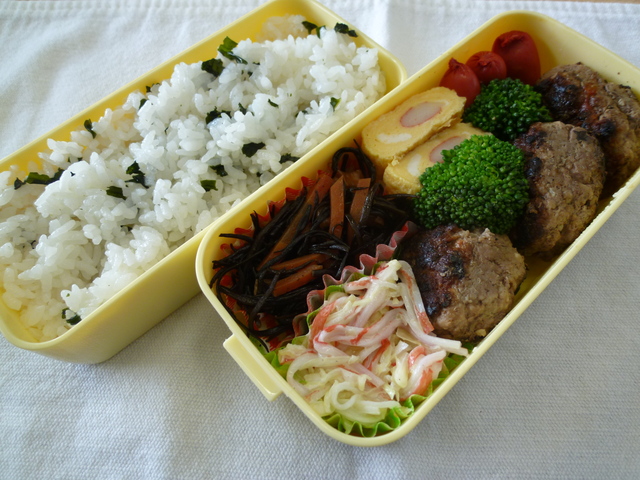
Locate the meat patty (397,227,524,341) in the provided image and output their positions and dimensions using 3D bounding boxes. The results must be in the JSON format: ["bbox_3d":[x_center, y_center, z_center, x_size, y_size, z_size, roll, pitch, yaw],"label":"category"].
[{"bbox_3d":[0.054,0.016,0.168,0.026,0.045,0.046,22,78,-30],"label":"meat patty"}]

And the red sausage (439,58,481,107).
[{"bbox_3d":[0.067,-0.071,0.208,0.017,0.031,0.017,35,84,41],"label":"red sausage"}]

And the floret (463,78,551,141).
[{"bbox_3d":[0.086,-0.057,0.202,0.036,0.031,0.033,0,64,-1],"label":"floret"}]

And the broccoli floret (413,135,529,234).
[{"bbox_3d":[0.062,-0.022,0.182,0.041,0.035,0.040,-42,72,-10],"label":"broccoli floret"}]

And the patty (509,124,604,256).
[{"bbox_3d":[0.098,-0.021,0.185,0.026,0.042,0.054,-3,90,3],"label":"patty"}]

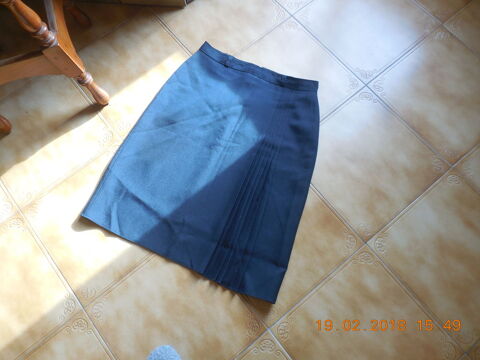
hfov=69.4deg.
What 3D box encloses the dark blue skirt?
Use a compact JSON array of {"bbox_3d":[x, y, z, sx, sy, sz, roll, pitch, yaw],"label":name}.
[{"bbox_3d":[-0.052,-0.079,0.965,0.549,0.035,0.640,20,75,7],"label":"dark blue skirt"}]

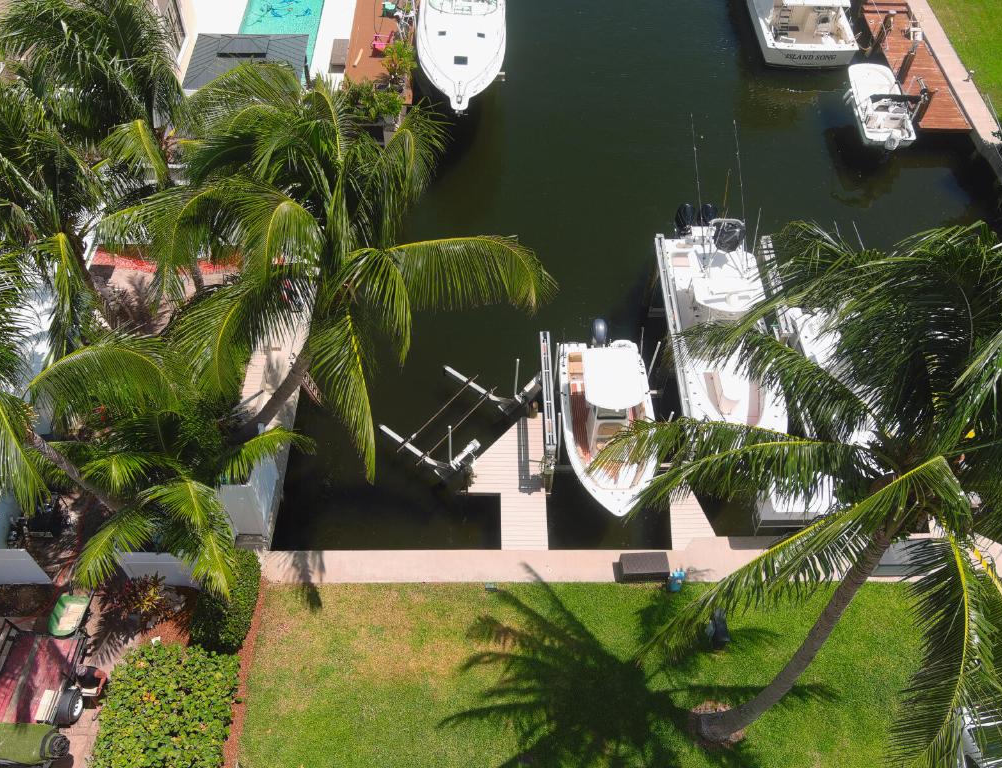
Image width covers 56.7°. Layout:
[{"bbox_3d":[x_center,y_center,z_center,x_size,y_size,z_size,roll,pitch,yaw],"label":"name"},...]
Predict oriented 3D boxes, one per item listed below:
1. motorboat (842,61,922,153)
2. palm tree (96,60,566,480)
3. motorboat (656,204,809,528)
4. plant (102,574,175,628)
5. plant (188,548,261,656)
[{"bbox_3d":[14.900,-10.896,36.320,2.100,1.400,5.300,4,48,3],"label":"motorboat"},{"bbox_3d":[-3.500,-0.913,22.150,9.300,9.300,8.600,0,48,0],"label":"palm tree"},{"bbox_3d":[6.600,-1.852,27.235,3.100,4.200,11.300,0,48,0],"label":"motorboat"},{"bbox_3d":[-8.750,5.180,22.417,1.600,0.750,1.050,0,48,0],"label":"plant"},{"bbox_3d":[-6.600,5.208,22.223,1.200,1.000,2.200,0,48,0],"label":"plant"}]

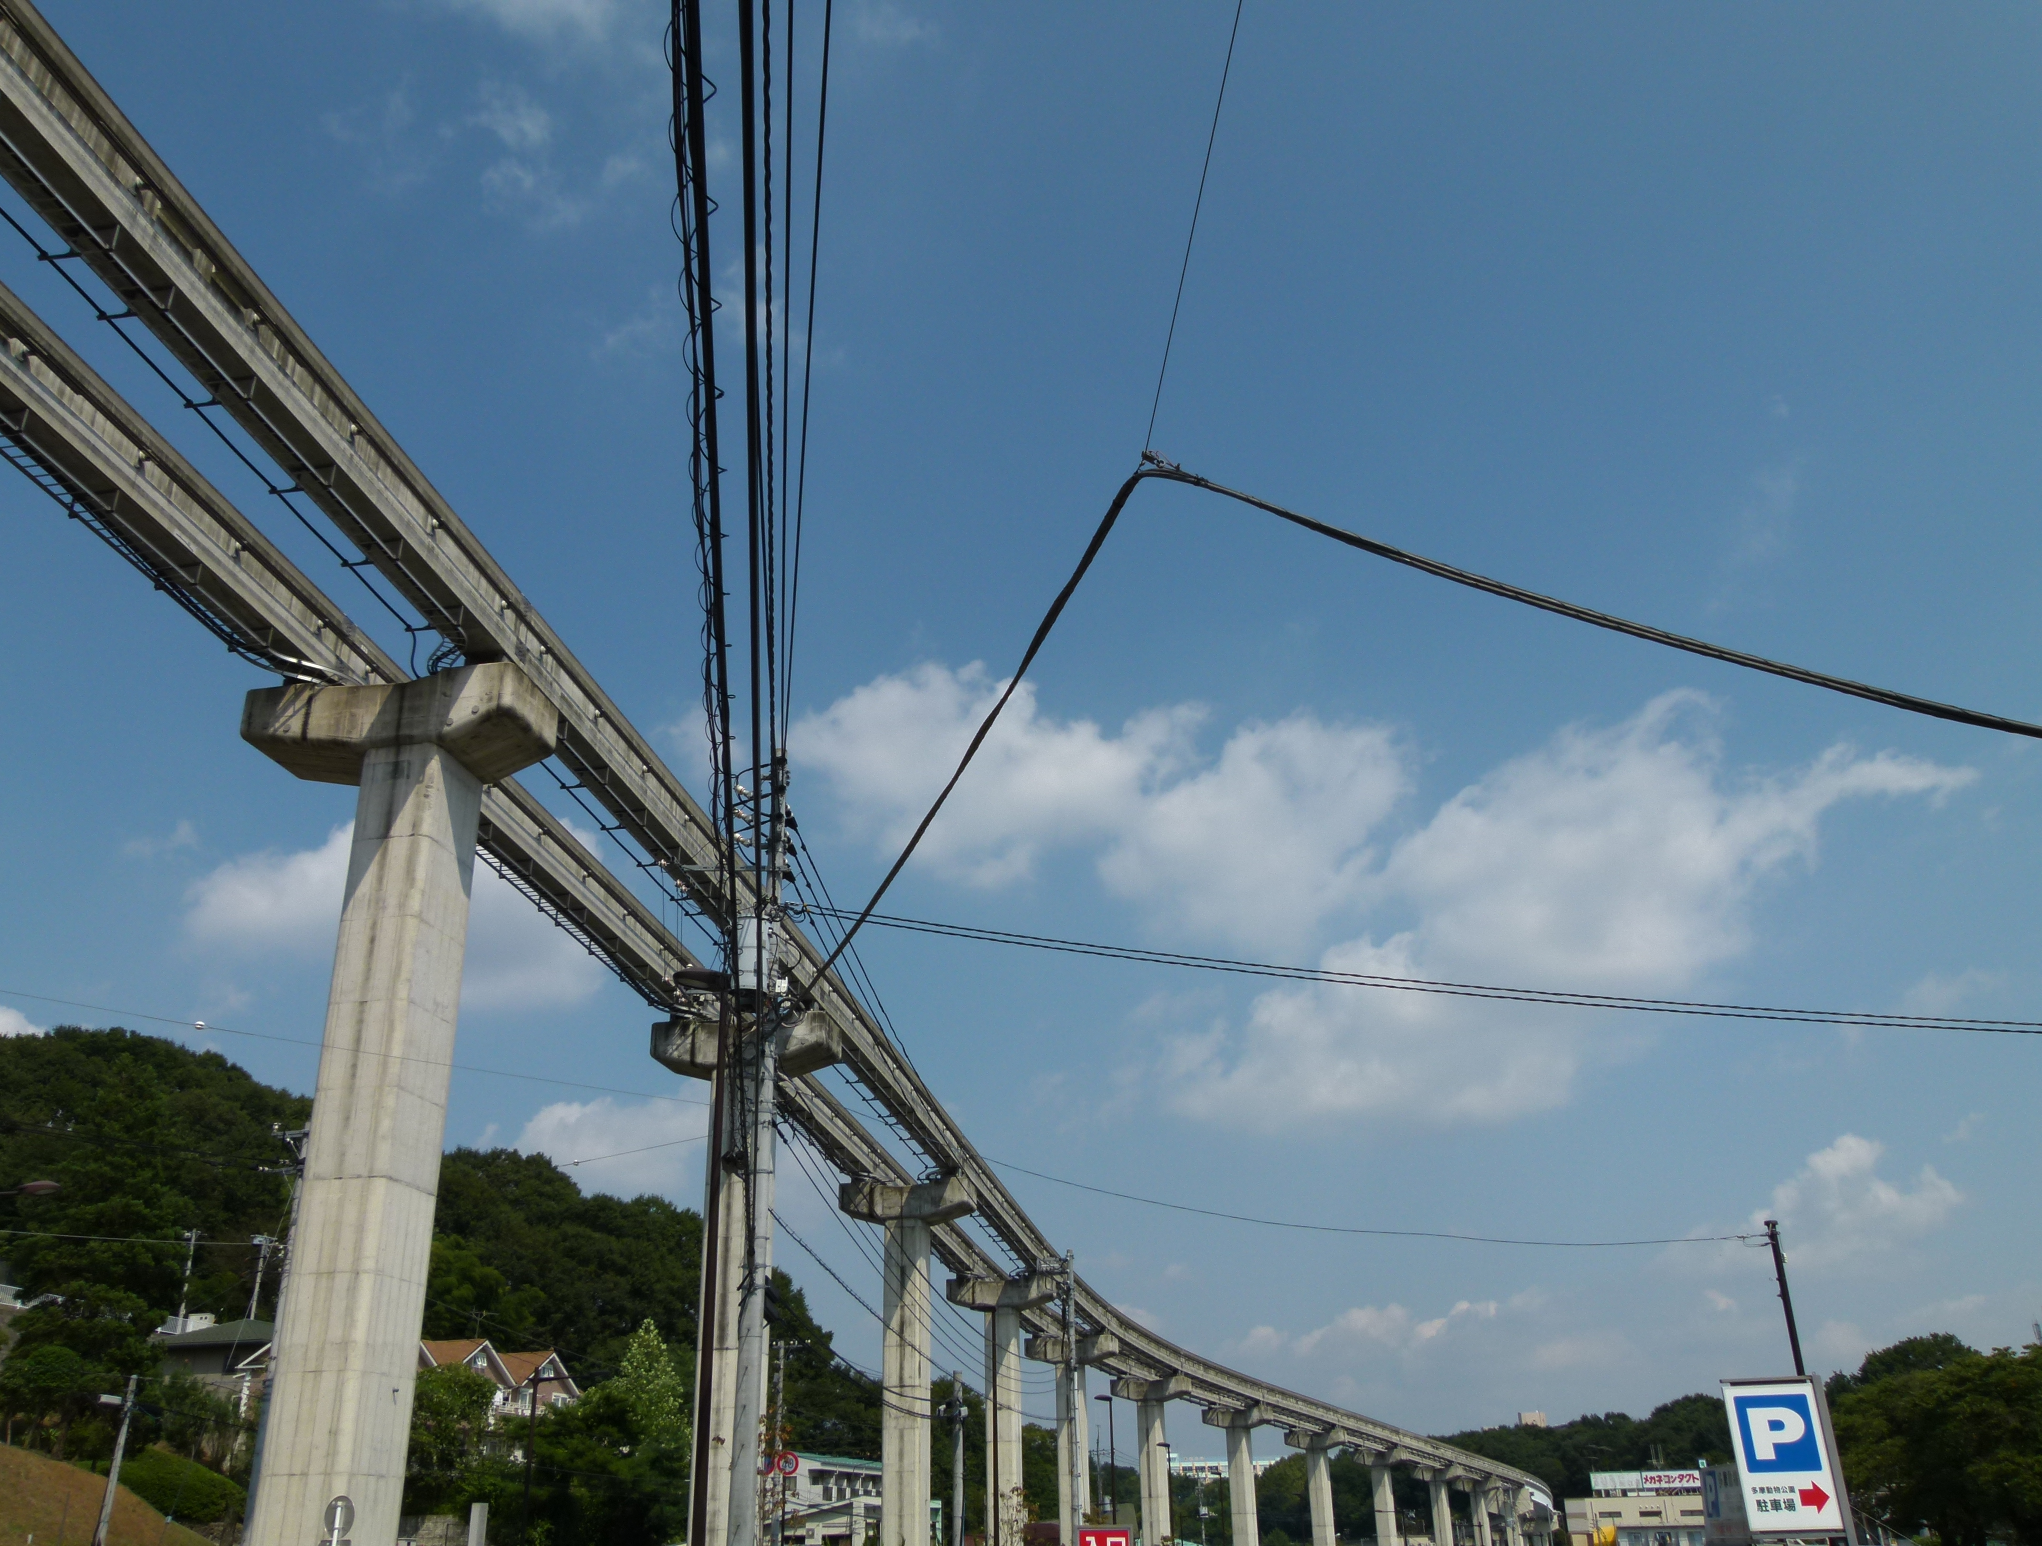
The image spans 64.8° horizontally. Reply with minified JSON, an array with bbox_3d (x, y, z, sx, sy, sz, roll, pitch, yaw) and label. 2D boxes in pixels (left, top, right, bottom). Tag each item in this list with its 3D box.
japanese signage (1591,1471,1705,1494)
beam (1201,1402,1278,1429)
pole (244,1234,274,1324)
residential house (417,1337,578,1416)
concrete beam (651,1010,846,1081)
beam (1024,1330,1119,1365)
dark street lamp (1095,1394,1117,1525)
[{"bbox_3d":[75.918,85.840,195.000,13.000,1.900,0.350,-7,-25,11],"label":"japanese signage"},{"bbox_3d":[17.729,52.680,131.050,5.200,1.430,2.028,-12,-27,22],"label":"beam"},{"bbox_3d":[-55.278,38.231,116.018,1.600,9.600,0.600,-11,-26,21],"label":"pole"},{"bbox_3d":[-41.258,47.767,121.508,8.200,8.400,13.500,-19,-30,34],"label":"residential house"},{"bbox_3d":[-7.905,8.044,46.467,5.200,1.430,2.028,-5,-25,8],"label":"concrete beam"},{"bbox_3d":[3.119,35.026,97.535,5.200,1.430,2.028,-8,-25,13],"label":"beam"},{"bbox_3d":[3.540,29.948,63.843,0.750,9.700,0.350,-6,-25,9],"label":"dark street lamp"}]

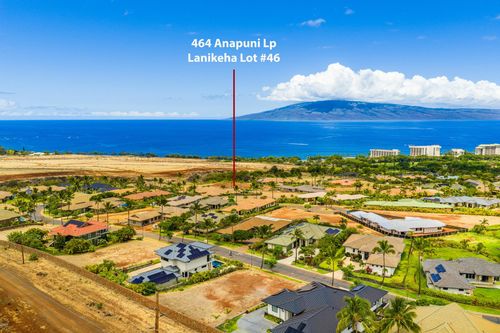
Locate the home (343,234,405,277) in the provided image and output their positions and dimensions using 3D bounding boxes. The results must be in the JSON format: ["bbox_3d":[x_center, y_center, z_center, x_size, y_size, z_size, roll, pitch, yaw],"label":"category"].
[{"bbox_3d":[41.300,28.620,130.490,18.800,5.800,25.000,4,8,30],"label":"home"}]

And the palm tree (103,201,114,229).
[{"bbox_3d":[-62.260,20.890,169.950,5.000,11.900,5.000,0,7,0],"label":"palm tree"}]

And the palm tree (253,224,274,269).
[{"bbox_3d":[4.423,27.161,131.303,6.800,15.200,6.800,0,7,0],"label":"palm tree"}]

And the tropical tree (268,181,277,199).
[{"bbox_3d":[16.731,17.328,286.298,5.910,13.460,5.910,0,7,0],"label":"tropical tree"}]

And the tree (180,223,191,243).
[{"bbox_3d":[-24.910,25.040,147.340,4.000,7.800,4.000,0,7,0],"label":"tree"}]

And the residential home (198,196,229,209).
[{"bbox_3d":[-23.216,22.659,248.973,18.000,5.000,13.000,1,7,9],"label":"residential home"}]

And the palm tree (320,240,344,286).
[{"bbox_3d":[25.290,29.553,117.923,5.960,14.040,5.960,0,7,0],"label":"palm tree"}]

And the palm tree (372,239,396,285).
[{"bbox_3d":[38.230,27.570,111.720,6.300,13.900,6.300,0,7,0],"label":"palm tree"}]

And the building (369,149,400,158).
[{"bbox_3d":[410.000,-32.830,1189.950,86.000,29.500,22.000,4,8,28],"label":"building"}]

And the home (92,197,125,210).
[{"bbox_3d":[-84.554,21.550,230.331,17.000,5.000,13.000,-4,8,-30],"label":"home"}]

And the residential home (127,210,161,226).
[{"bbox_3d":[-52.487,25.693,194.959,9.300,4.400,16.500,2,7,17],"label":"residential home"}]

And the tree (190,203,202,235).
[{"bbox_3d":[-23.987,22.901,171.692,6.220,15.620,6.220,0,7,0],"label":"tree"}]

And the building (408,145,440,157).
[{"bbox_3d":[578.000,-47.700,1283.830,92.000,38.000,22.000,0,7,0],"label":"building"}]

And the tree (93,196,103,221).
[{"bbox_3d":[-70.920,19.700,179.980,4.700,12.800,4.700,0,7,0],"label":"tree"}]

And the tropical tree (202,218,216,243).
[{"bbox_3d":[-17.506,26.802,161.410,5.210,9.830,5.210,0,7,0],"label":"tropical tree"}]

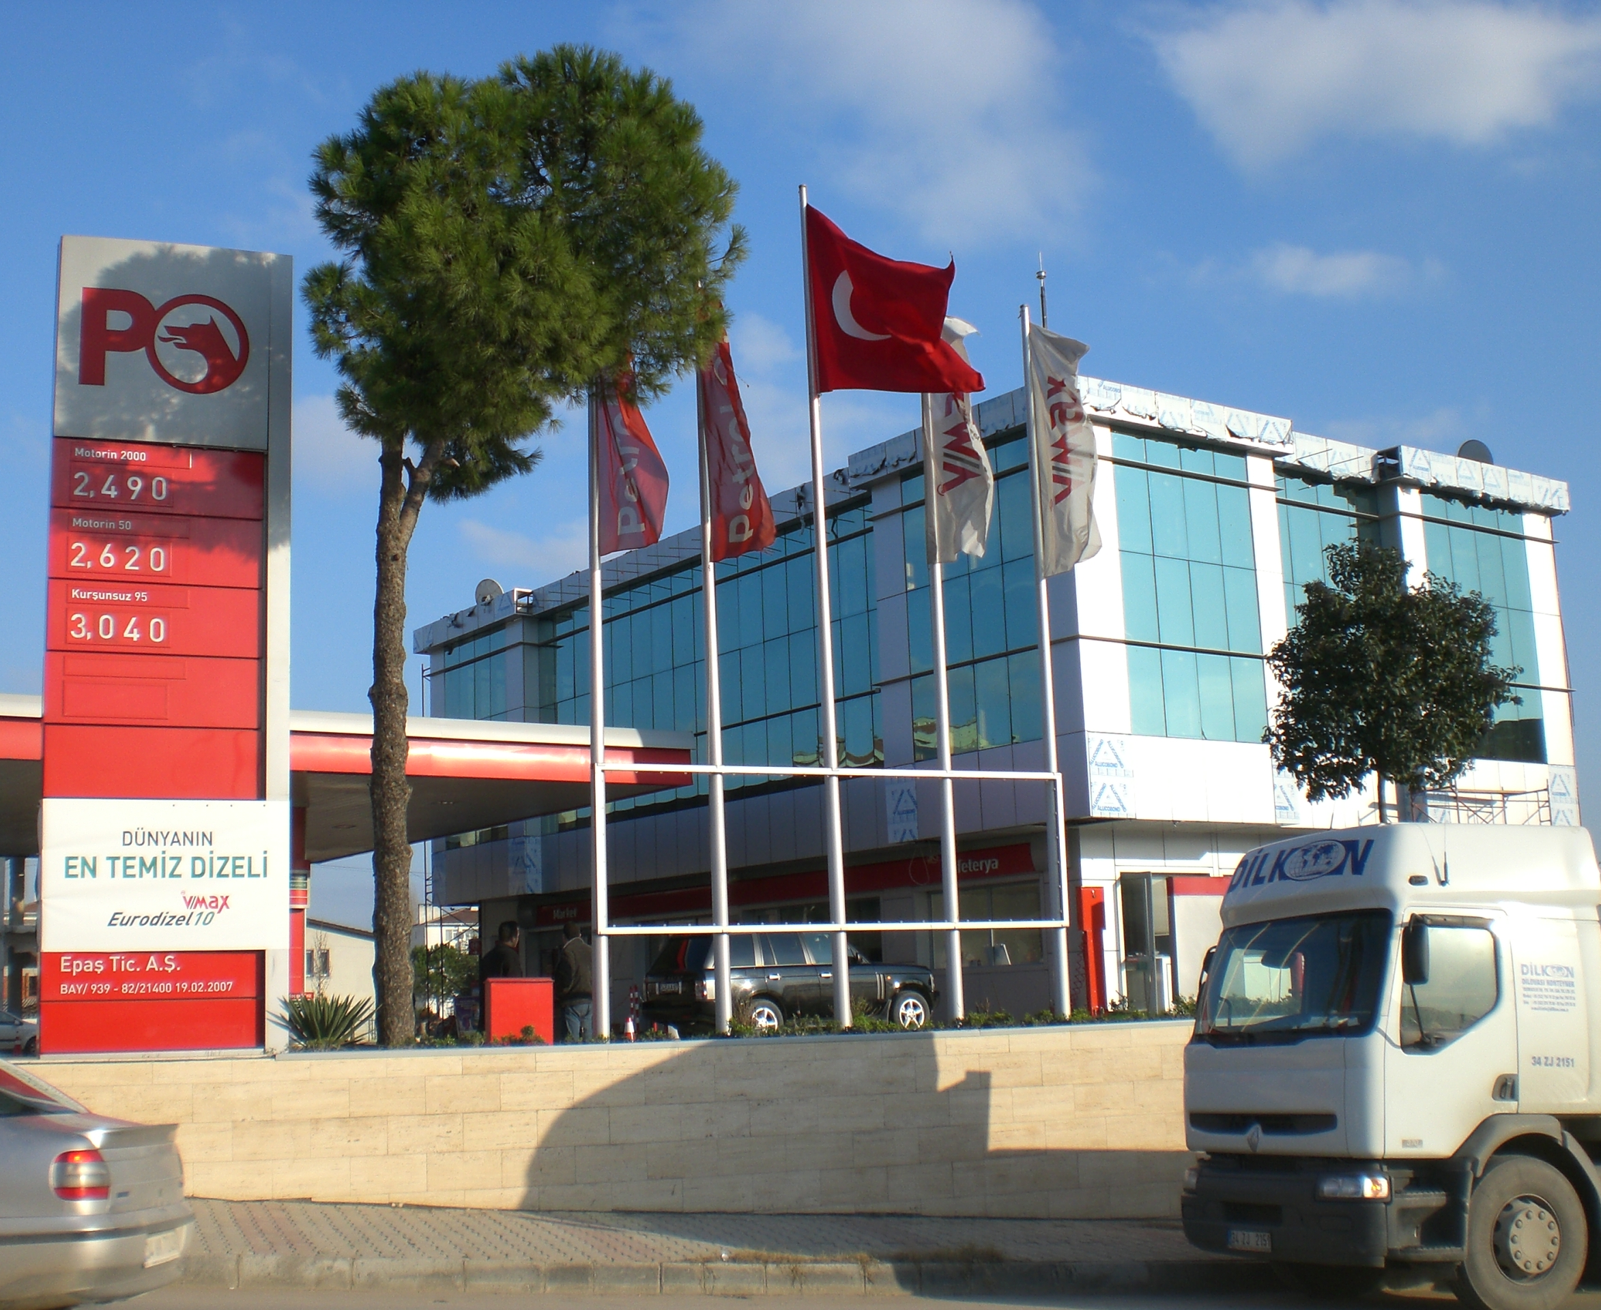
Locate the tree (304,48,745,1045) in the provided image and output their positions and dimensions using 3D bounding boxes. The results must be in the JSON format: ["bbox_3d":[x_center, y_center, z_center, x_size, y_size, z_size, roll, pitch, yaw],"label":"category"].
[{"bbox_3d":[-2.397,-1.054,16.855,3.900,8.850,3.800,1,-10,-17],"label":"tree"}]

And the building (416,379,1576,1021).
[{"bbox_3d":[2.994,3.332,46.992,15.000,11.100,27.200,5,-12,-35],"label":"building"}]

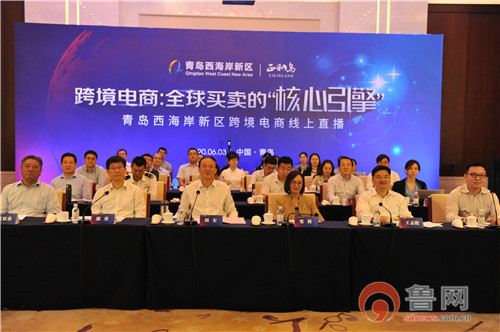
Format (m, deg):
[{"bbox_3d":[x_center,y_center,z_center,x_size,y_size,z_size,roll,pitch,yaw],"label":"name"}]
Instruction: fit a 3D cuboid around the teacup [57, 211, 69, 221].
[{"bbox_3d":[-1.704,0.465,5.689,0.110,0.090,0.110,1,3,-1],"label":"teacup"}]

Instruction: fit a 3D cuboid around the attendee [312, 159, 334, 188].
[{"bbox_3d":[1.175,0.509,9.650,0.460,1.200,0.700,1,3,-3],"label":"attendee"}]

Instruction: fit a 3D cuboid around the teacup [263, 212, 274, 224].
[{"bbox_3d":[0.166,0.481,5.714,0.110,0.100,0.110,1,3,-1],"label":"teacup"}]

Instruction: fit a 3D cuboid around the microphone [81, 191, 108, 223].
[{"bbox_3d":[-1.408,0.372,5.680,0.200,0.290,0.280,2,3,27],"label":"microphone"}]

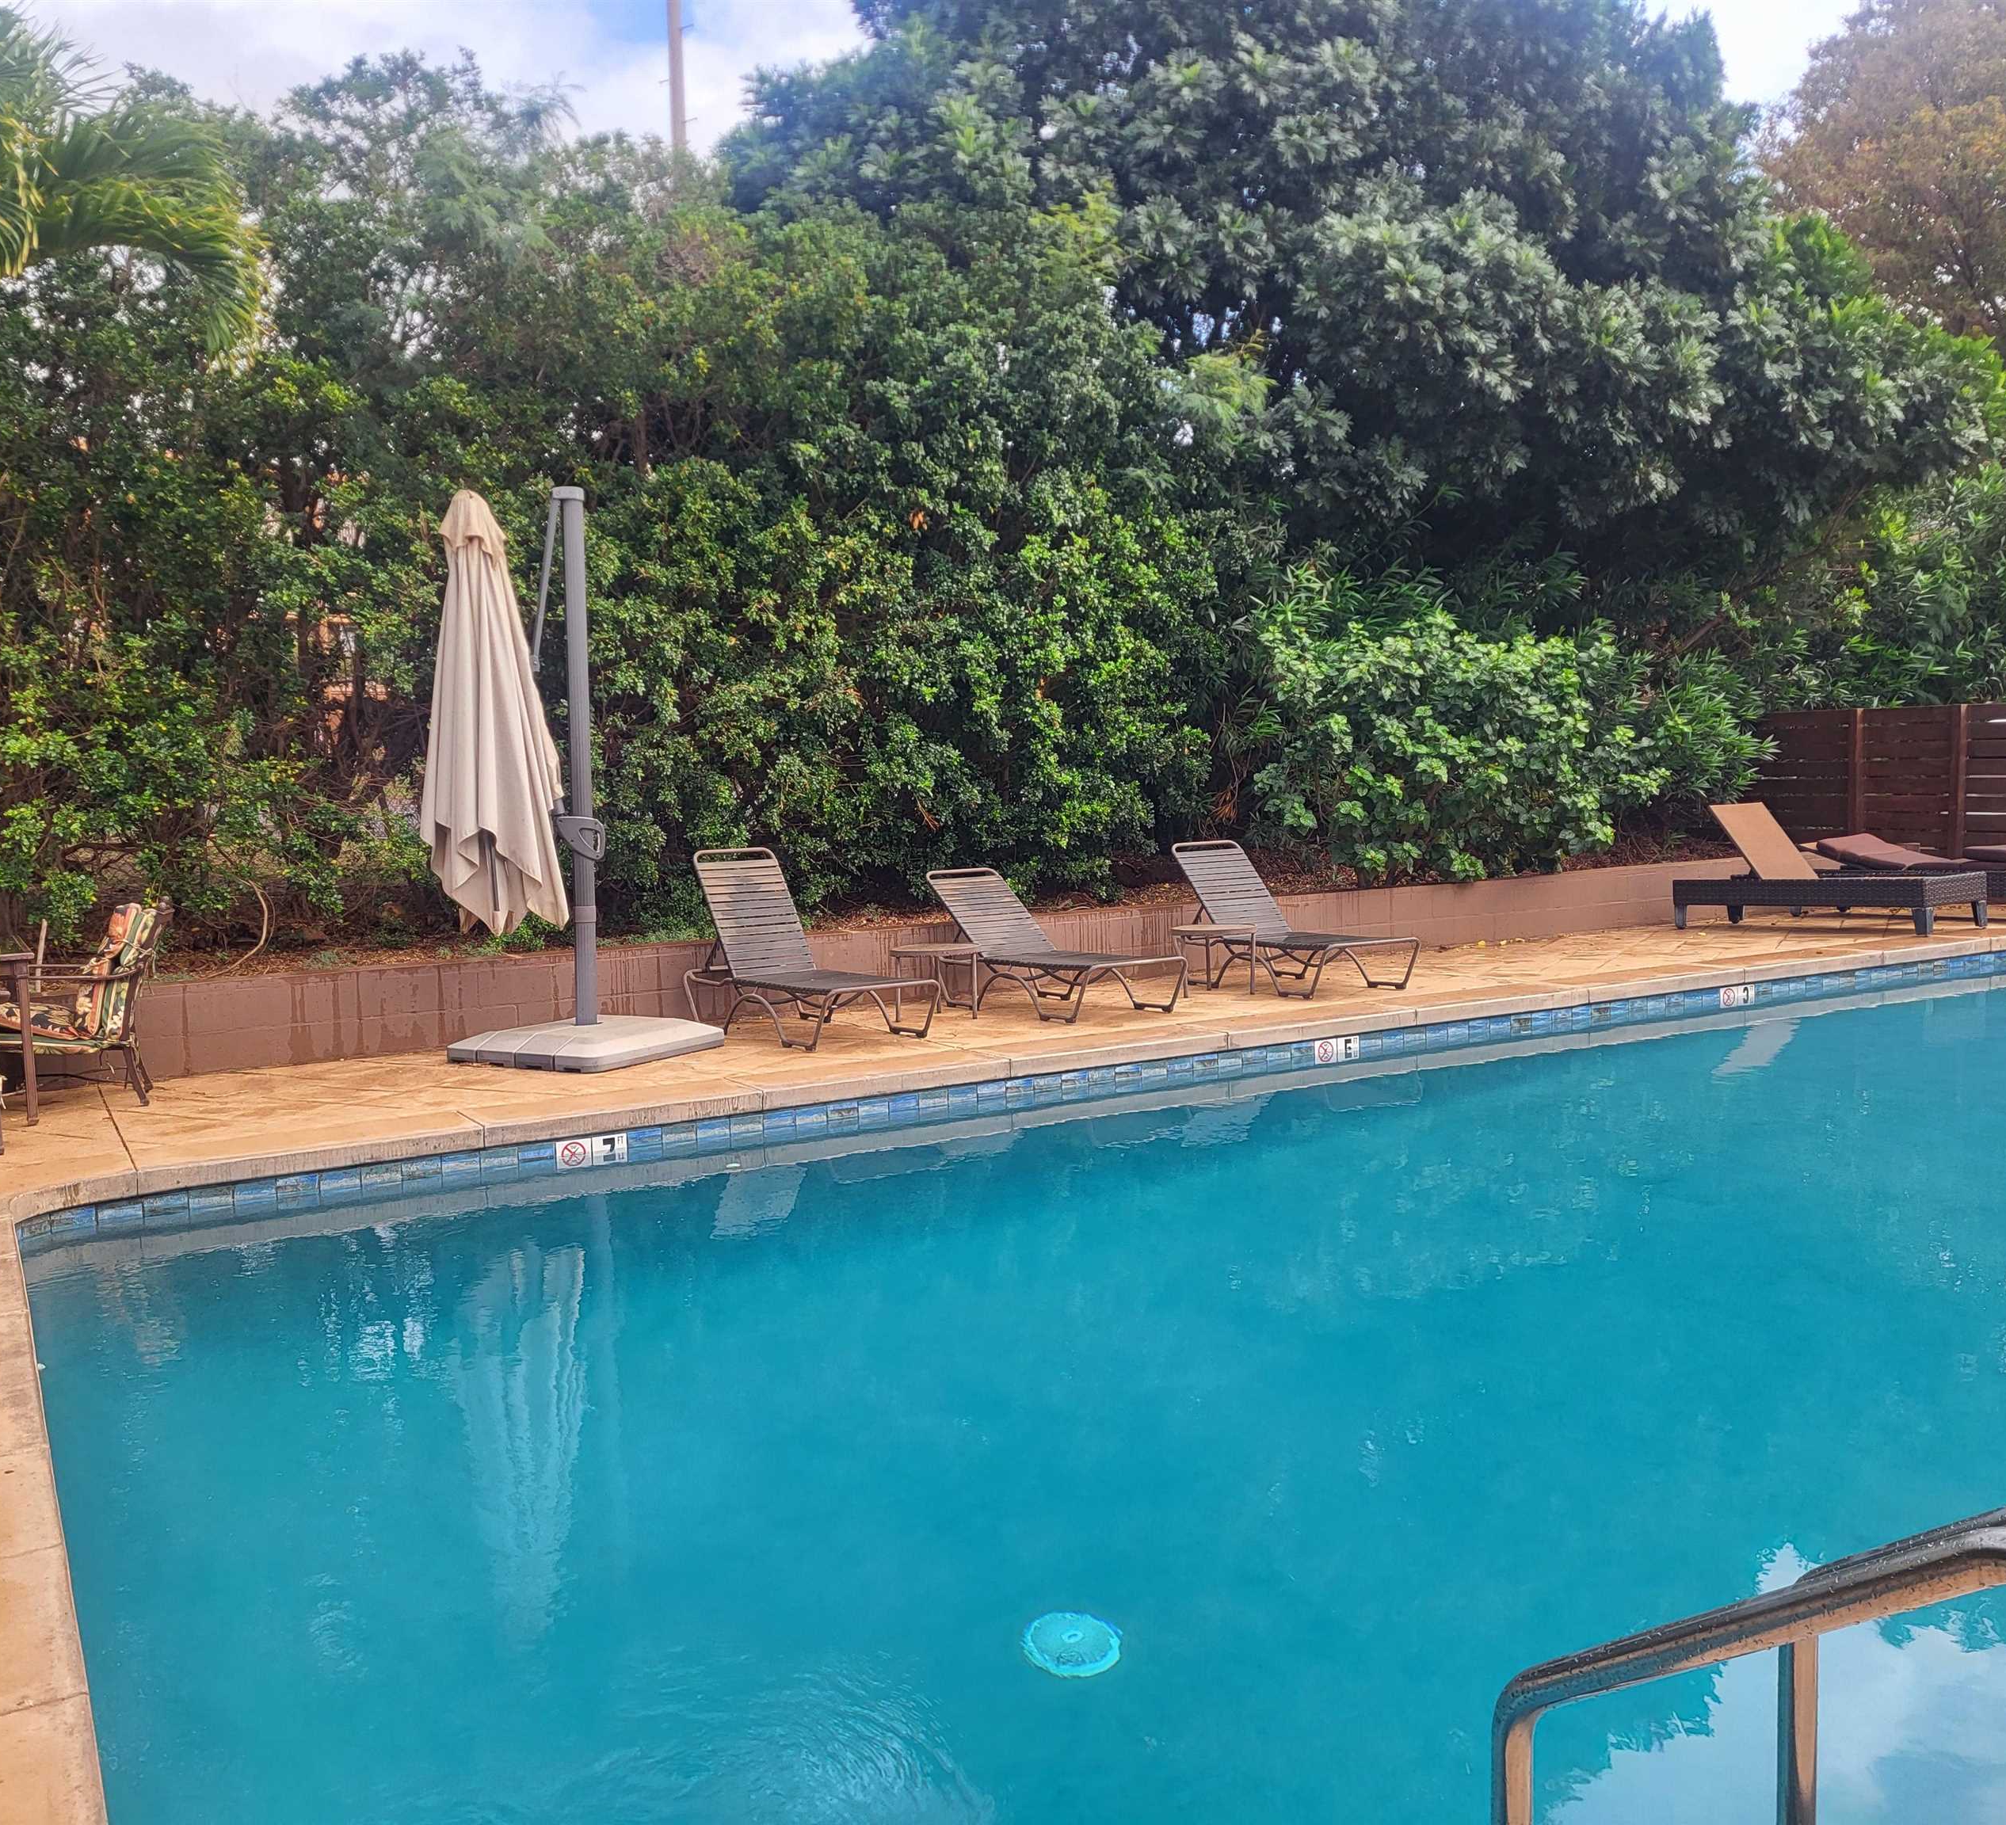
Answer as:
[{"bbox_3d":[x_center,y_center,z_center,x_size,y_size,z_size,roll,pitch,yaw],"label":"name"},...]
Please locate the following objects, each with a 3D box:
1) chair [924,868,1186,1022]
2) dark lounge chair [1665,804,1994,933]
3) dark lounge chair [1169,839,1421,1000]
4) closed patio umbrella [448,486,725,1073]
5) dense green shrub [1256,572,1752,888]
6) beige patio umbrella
[{"bbox_3d":[0.241,0.160,10.339,0.647,0.764,1.882,-5,6,-30],"label":"chair"},{"bbox_3d":[5.867,-0.318,13.062,0.704,0.882,1.953,-5,6,-32],"label":"dark lounge chair"},{"bbox_3d":[1.687,0.013,10.949,0.647,0.853,1.891,-4,6,-22],"label":"dark lounge chair"},{"bbox_3d":[-2.086,-0.666,8.902,0.960,2.754,0.960,2,7,38],"label":"closed patio umbrella"},{"bbox_3d":[3.883,-1.467,14.113,3.920,2.195,1.862,-4,6,-29],"label":"dense green shrub"},{"bbox_3d":[-2.440,-0.939,8.773,0.666,2.068,0.666,-3,5,-15],"label":"beige patio umbrella"}]

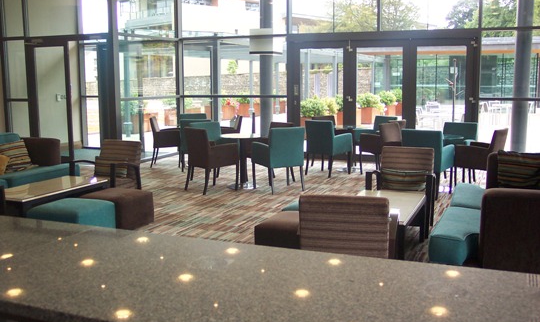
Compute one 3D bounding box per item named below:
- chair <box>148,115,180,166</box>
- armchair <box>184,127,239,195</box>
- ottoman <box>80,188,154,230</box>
[{"bbox_3d":[-1.885,-0.362,10.436,0.579,0.900,0.545,-1,8,-3],"label":"chair"},{"bbox_3d":[-0.810,-0.027,7.842,0.560,0.865,0.540,-6,10,-39],"label":"armchair"},{"bbox_3d":[-1.565,0.515,5.872,0.530,0.385,0.530,3,8,22],"label":"ottoman"}]

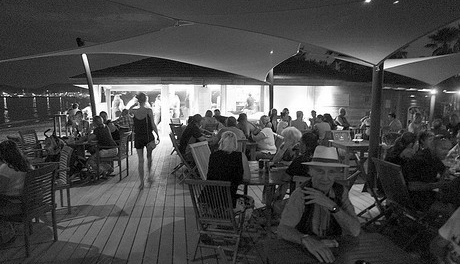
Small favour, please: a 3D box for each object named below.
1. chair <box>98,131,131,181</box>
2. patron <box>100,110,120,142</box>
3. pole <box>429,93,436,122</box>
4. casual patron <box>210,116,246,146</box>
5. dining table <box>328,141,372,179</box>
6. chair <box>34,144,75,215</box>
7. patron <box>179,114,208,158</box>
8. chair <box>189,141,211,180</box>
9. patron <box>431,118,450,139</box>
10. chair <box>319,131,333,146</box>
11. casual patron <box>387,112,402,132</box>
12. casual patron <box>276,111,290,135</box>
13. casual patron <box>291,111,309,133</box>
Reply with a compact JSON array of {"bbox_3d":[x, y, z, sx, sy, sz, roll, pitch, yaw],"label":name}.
[{"bbox_3d":[-2.360,0.474,6.246,0.580,0.920,0.520,1,7,6],"label":"chair"},{"bbox_3d":[-2.720,0.184,6.870,0.720,1.250,0.460,2,7,17],"label":"patron"},{"bbox_3d":[8.750,-0.935,13.180,0.180,2.100,0.180,0,7,0],"label":"pole"},{"bbox_3d":[0.000,0.321,5.758,0.600,1.240,0.750,-1,7,-6],"label":"casual patron"},{"bbox_3d":[2.420,0.584,5.936,0.800,0.740,0.740,1,7,9],"label":"dining table"},{"bbox_3d":[-2.520,0.701,4.228,0.550,0.900,0.510,-5,8,-37],"label":"chair"},{"bbox_3d":[-0.760,0.255,6.522,0.680,1.260,0.500,-1,7,-11],"label":"patron"},{"bbox_3d":[-0.270,0.649,4.827,0.580,0.900,0.480,4,7,28],"label":"chair"},{"bbox_3d":[3.620,0.376,5.382,0.720,1.220,0.520,-7,10,-45],"label":"patron"},{"bbox_3d":[2.130,0.415,6.843,0.470,0.900,0.570,-6,9,-44],"label":"chair"},{"bbox_3d":[4.220,0.089,8.013,0.680,1.250,0.460,1,7,5],"label":"casual patron"},{"bbox_3d":[1.300,0.091,7.564,0.700,1.270,0.480,7,10,45],"label":"casual patron"},{"bbox_3d":[1.620,0.142,7.217,0.520,1.250,0.720,2,7,17],"label":"casual patron"}]

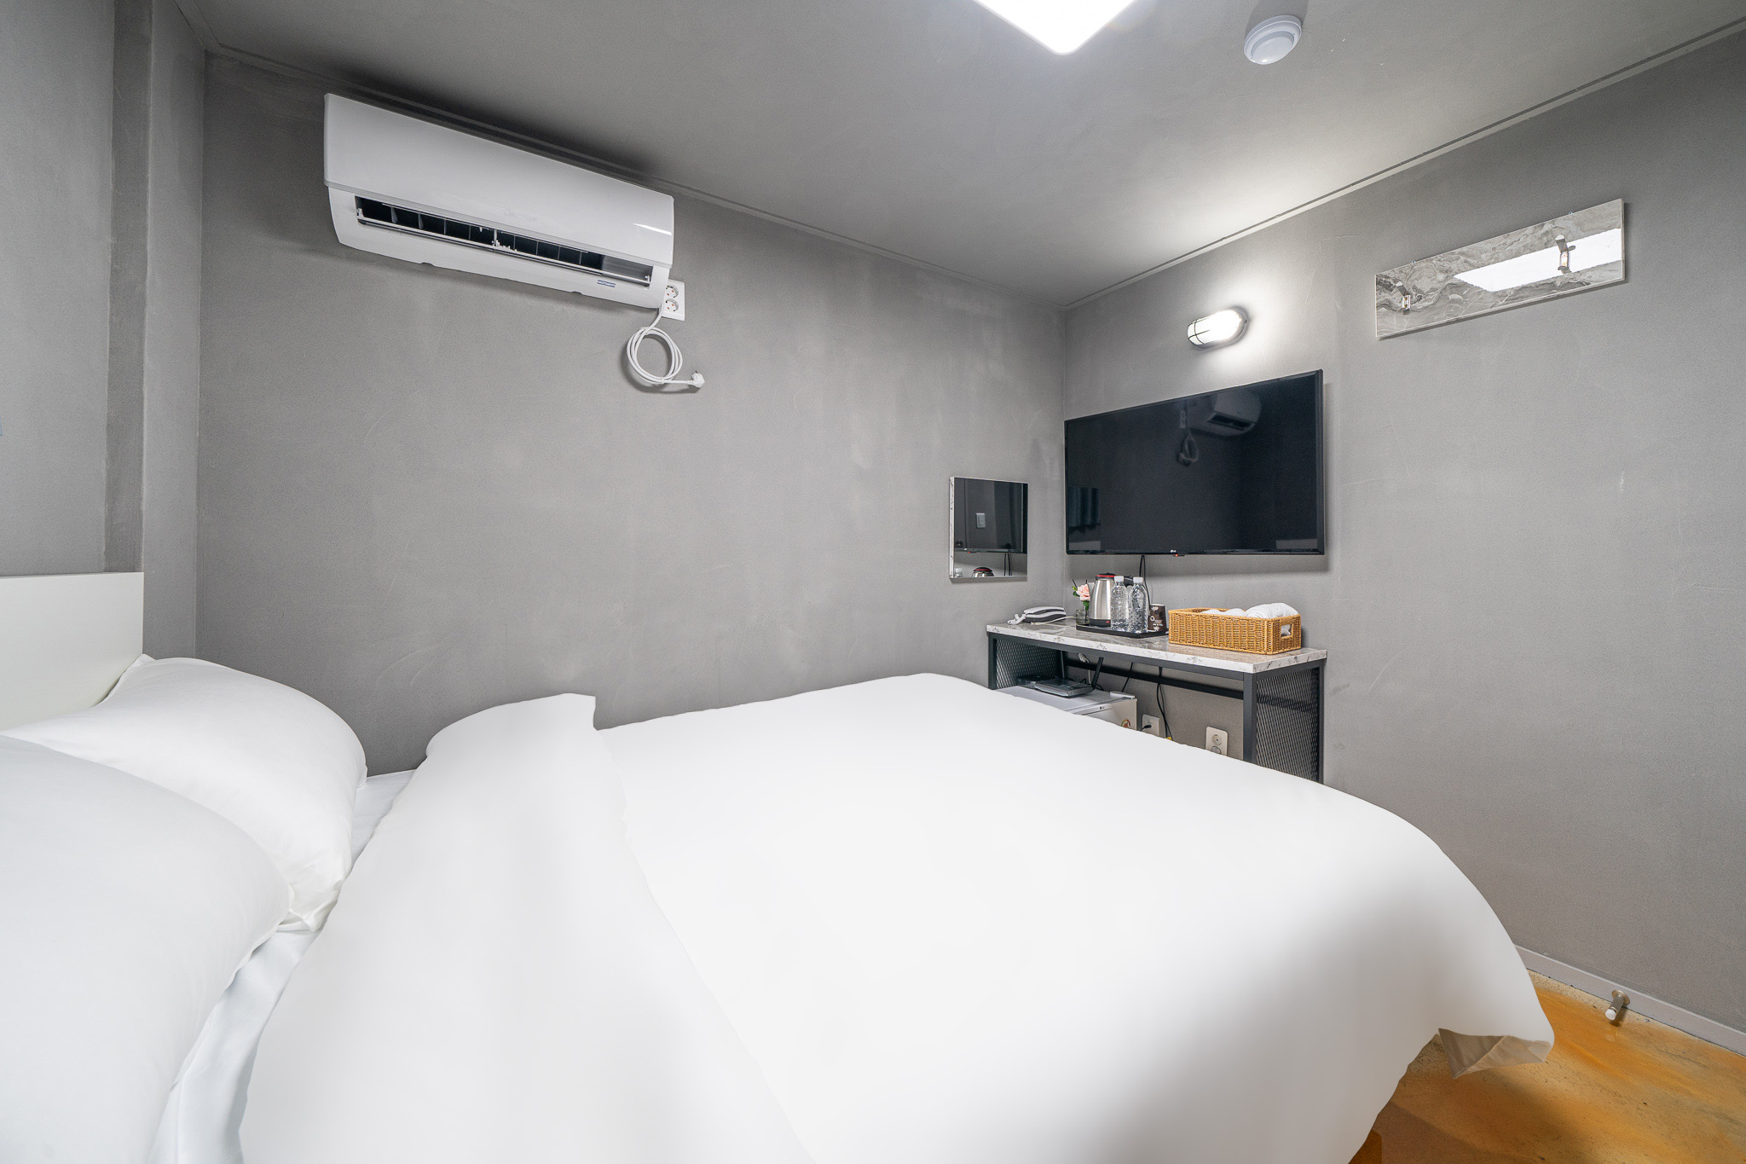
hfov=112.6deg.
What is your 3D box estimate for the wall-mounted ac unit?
[{"bbox_3d":[-0.916,-0.926,1.522,0.725,0.270,0.200,-1,2,-30],"label":"wall-mounted ac unit"}]

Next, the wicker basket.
[{"bbox_3d":[1.231,0.161,1.981,0.253,0.112,0.309,-1,2,-34],"label":"wicker basket"}]

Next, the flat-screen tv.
[{"bbox_3d":[1.155,-0.396,2.225,0.060,0.570,0.952,-1,2,-34],"label":"flat-screen tv"}]

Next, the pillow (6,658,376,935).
[{"bbox_3d":[-1.050,0.300,0.910,0.440,0.200,0.620,42,-20,-28],"label":"pillow"}]

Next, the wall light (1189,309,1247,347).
[{"bbox_3d":[1.229,-0.913,2.100,0.090,0.108,0.194,-1,2,-34],"label":"wall light"}]

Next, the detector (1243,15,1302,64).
[{"bbox_3d":[0.908,-1.220,1.323,0.107,0.034,0.107,0,2,0],"label":"detector"}]

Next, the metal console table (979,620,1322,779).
[{"bbox_3d":[0.967,0.596,2.167,0.499,0.783,1.014,-1,2,-34],"label":"metal console table"}]

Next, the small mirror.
[{"bbox_3d":[0.500,-0.218,2.471,0.400,0.415,0.030,-1,2,-30],"label":"small mirror"}]

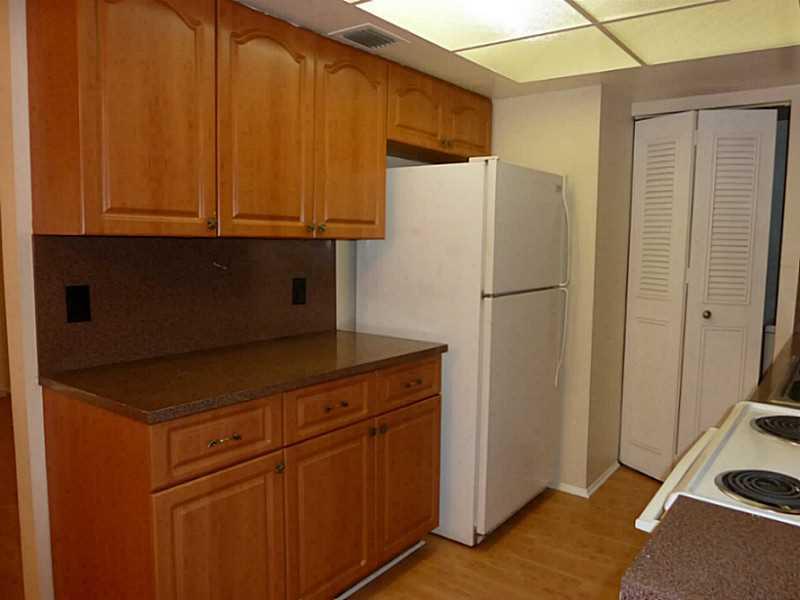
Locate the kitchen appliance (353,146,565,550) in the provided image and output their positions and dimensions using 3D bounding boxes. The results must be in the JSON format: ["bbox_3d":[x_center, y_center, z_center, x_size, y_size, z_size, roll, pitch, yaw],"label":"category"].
[{"bbox_3d":[0.309,0.218,2.920,0.807,1.680,0.694,4,7,38],"label":"kitchen appliance"}]

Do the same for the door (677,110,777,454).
[{"bbox_3d":[1.746,0.023,3.120,0.416,2.038,0.035,1,5,3],"label":"door"}]

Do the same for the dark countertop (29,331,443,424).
[{"bbox_3d":[-0.472,0.236,2.180,0.665,0.033,1.354,4,7,38],"label":"dark countertop"}]

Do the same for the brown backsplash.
[{"bbox_3d":[-0.739,-0.024,2.364,0.021,0.449,1.344,4,7,38],"label":"brown backsplash"}]

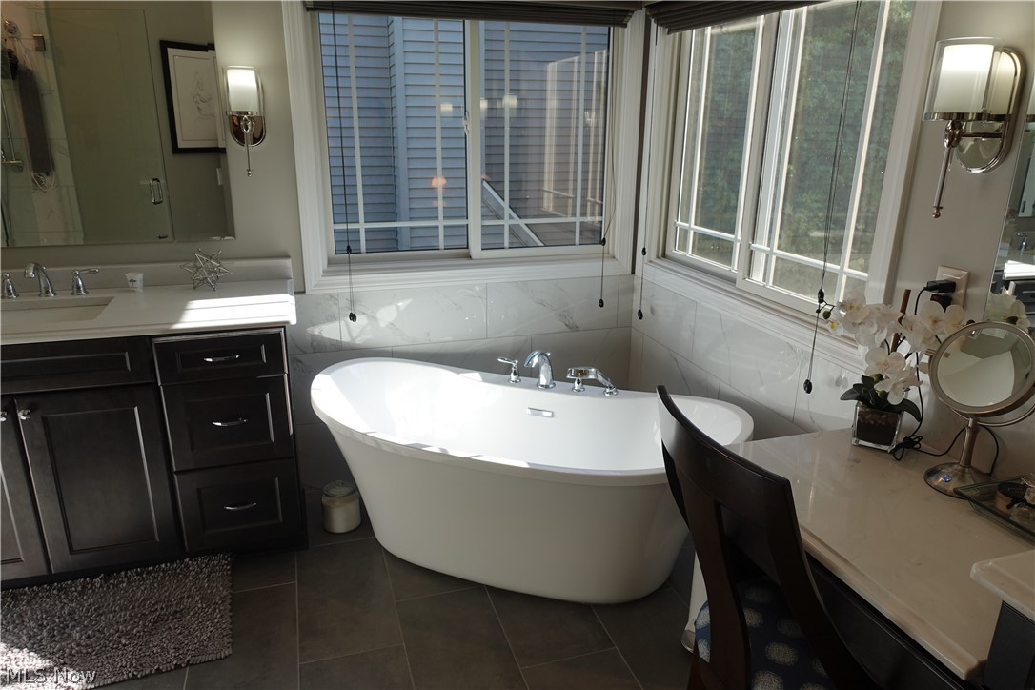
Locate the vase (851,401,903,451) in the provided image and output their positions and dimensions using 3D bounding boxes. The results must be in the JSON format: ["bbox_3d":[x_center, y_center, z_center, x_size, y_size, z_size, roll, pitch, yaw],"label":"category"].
[{"bbox_3d":[0.869,0.189,1.667,0.090,0.105,0.090,9,19,26],"label":"vase"}]

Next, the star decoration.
[{"bbox_3d":[-1.110,-0.271,2.458,0.158,0.148,0.148,-5,18,-16],"label":"star decoration"}]

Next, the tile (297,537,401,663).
[{"bbox_3d":[-0.576,0.827,2.304,0.305,0.010,0.608,-5,18,-16],"label":"tile"}]

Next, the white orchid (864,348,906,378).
[{"bbox_3d":[0.849,0.041,1.594,0.090,0.068,0.045,10,20,28],"label":"white orchid"}]

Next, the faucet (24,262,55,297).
[{"bbox_3d":[-1.600,-0.216,2.308,0.056,0.125,0.165,-5,18,-16],"label":"faucet"}]

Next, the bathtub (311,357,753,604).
[{"bbox_3d":[0.001,0.458,2.506,1.566,0.590,0.757,6,18,18],"label":"bathtub"}]

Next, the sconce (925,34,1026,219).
[{"bbox_3d":[0.935,-0.447,1.457,0.153,0.361,0.122,-5,18,-16],"label":"sconce"}]

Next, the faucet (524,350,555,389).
[{"bbox_3d":[0.086,0.099,2.676,0.065,0.158,0.165,12,21,33],"label":"faucet"}]

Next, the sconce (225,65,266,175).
[{"bbox_3d":[-0.954,-0.774,2.412,0.122,0.361,0.153,-5,18,-16],"label":"sconce"}]

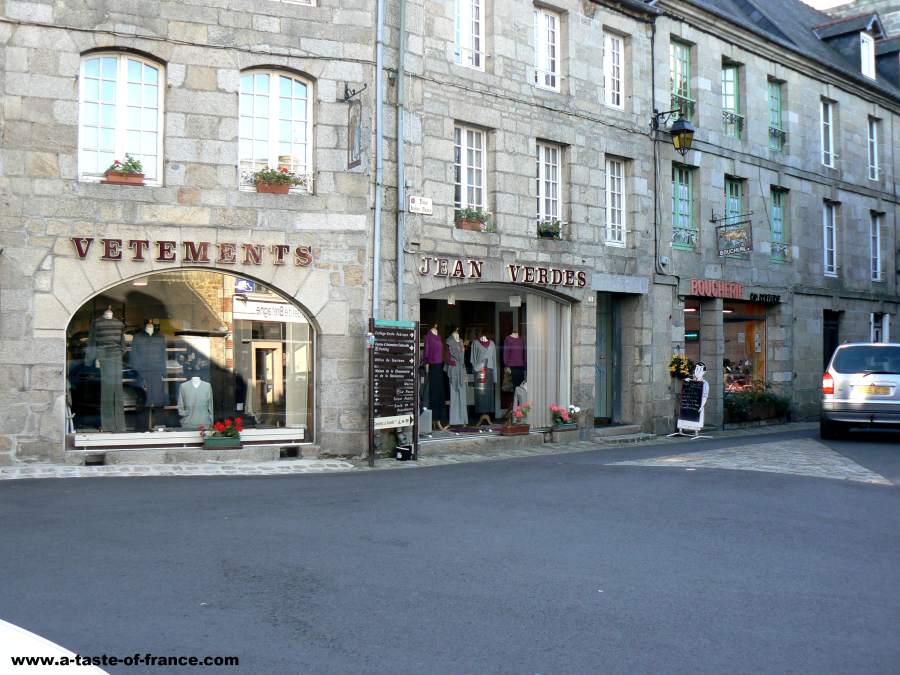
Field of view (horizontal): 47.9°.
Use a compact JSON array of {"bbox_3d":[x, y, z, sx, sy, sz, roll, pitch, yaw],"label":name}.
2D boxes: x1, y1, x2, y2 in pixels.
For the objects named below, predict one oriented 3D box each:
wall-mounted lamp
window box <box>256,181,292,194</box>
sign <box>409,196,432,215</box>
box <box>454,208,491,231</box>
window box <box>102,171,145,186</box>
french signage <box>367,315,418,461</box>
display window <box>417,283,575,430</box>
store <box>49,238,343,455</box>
[{"bbox_3d":[4.066,-3.792,18.548,0.410,0.820,0.760,1,-1,-43],"label":"wall-mounted lamp"},{"bbox_3d":[-2.517,-2.132,14.462,0.460,0.170,0.200,0,-1,-20],"label":"window box"},{"bbox_3d":[-0.416,-1.926,14.792,0.450,0.250,0.030,1,-1,-43],"label":"sign"},{"bbox_3d":[0.351,-1.784,15.463,0.560,0.340,0.250,1,-1,-43],"label":"box"},{"bbox_3d":[-4.421,-2.149,13.751,0.520,0.170,0.200,0,-1,-20],"label":"window box"},{"bbox_3d":[-0.784,0.760,14.297,0.090,1.990,0.970,-1,-1,40],"label":"french signage"},{"bbox_3d":[0.717,0.349,16.015,3.450,2.410,0.300,1,-1,-43],"label":"display window"},{"bbox_3d":[-3.551,0.126,14.290,4.050,3.080,0.600,0,-1,-20],"label":"store"}]

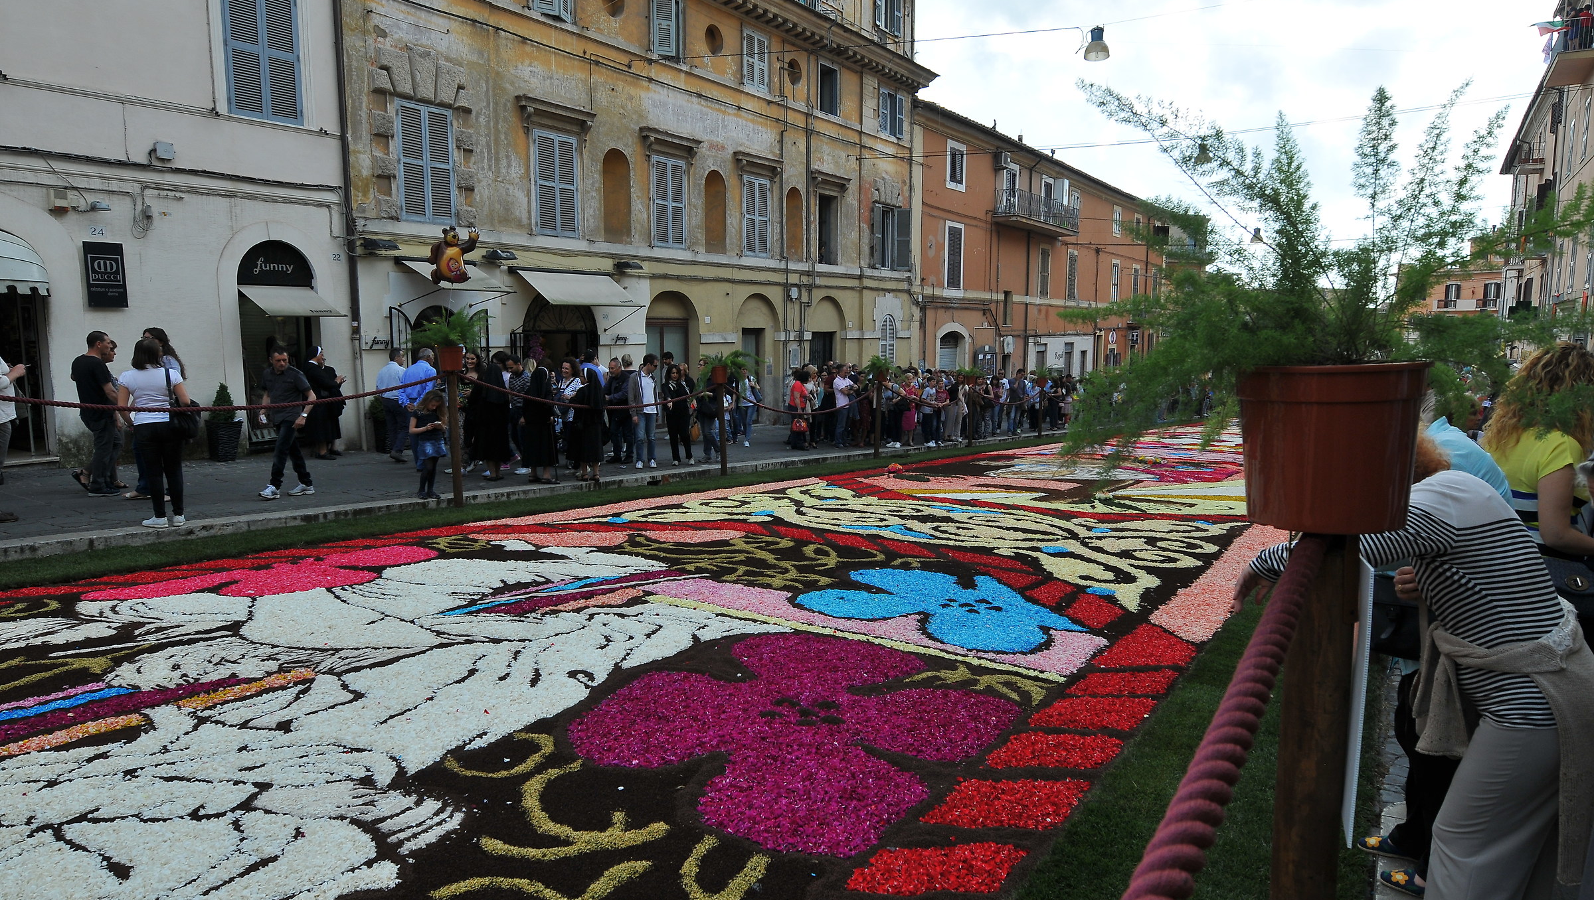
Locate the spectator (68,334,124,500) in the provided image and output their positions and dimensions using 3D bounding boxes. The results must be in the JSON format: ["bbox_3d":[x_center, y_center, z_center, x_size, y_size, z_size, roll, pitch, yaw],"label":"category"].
[{"bbox_3d":[-7.207,-0.372,9.572,0.490,1.690,0.340,4,8,30],"label":"spectator"}]

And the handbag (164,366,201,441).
[{"bbox_3d":[-5.334,-0.405,8.060,0.190,0.630,0.330,5,8,36],"label":"handbag"}]

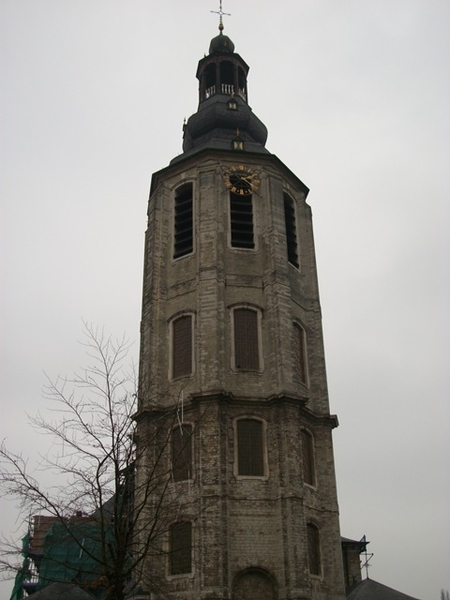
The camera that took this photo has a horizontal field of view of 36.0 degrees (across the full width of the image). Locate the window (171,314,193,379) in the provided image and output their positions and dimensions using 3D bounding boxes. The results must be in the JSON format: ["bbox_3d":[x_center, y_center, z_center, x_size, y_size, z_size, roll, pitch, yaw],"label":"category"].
[{"bbox_3d":[-2.112,2.359,35.394,1.176,3.336,0.300,-19,-32,30],"label":"window"}]

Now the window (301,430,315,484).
[{"bbox_3d":[3.894,7.640,33.875,0.300,2.712,1.176,-19,-32,30],"label":"window"}]

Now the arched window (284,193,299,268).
[{"bbox_3d":[3.799,-4.131,40.249,0.300,4.936,1.330,-19,-33,30],"label":"arched window"}]

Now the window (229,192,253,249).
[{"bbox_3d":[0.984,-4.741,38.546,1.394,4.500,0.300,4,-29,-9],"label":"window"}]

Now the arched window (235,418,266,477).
[{"bbox_3d":[1.207,6.905,32.399,1.330,2.686,0.300,4,-29,-9],"label":"arched window"}]

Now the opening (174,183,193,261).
[{"bbox_3d":[-2.253,-4.471,38.944,1.248,4.932,0.350,-19,-32,30],"label":"opening"}]

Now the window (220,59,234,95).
[{"bbox_3d":[0.153,-14.970,46.645,0.960,3.024,0.250,4,-28,-9],"label":"window"}]

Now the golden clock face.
[{"bbox_3d":[1.001,-6.818,38.980,2.064,2.076,0.180,4,-28,-9],"label":"golden clock face"}]

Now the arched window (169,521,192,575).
[{"bbox_3d":[-1.905,11.037,30.929,1.200,2.244,0.300,-19,-32,30],"label":"arched window"}]

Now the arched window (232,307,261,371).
[{"bbox_3d":[1.109,1.999,35.014,1.318,3.383,0.300,4,-29,-9],"label":"arched window"}]

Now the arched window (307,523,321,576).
[{"bbox_3d":[4.028,11.436,31.948,0.300,2.229,1.196,-19,-33,30],"label":"arched window"}]

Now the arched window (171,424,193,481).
[{"bbox_3d":[-1.983,7.253,32.896,1.176,2.712,0.300,-19,-32,30],"label":"arched window"}]

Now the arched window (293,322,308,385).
[{"bbox_3d":[3.873,2.786,36.582,0.300,3.383,1.294,-19,-33,30],"label":"arched window"}]

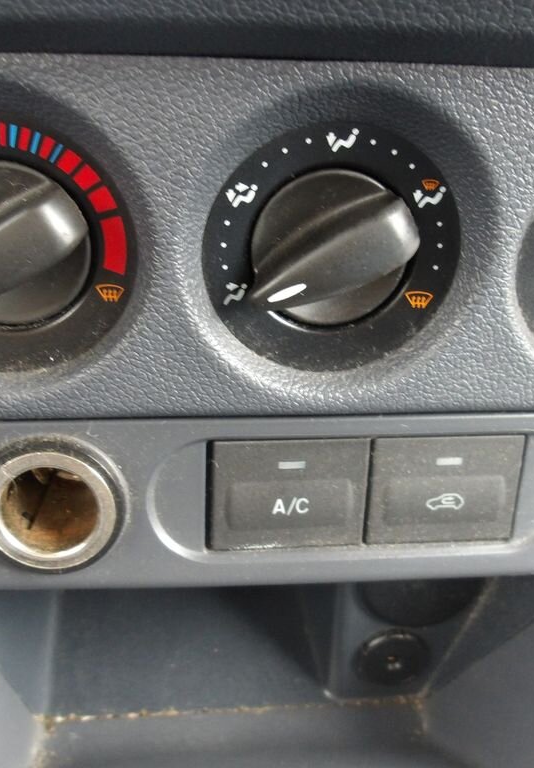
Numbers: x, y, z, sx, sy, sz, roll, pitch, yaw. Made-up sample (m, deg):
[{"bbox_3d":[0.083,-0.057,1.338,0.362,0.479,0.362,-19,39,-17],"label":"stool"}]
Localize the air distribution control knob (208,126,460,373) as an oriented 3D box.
[{"bbox_3d":[0.014,-0.026,0.165,0.054,0.054,0.021,-1,27,-7],"label":"air distribution control knob"}]

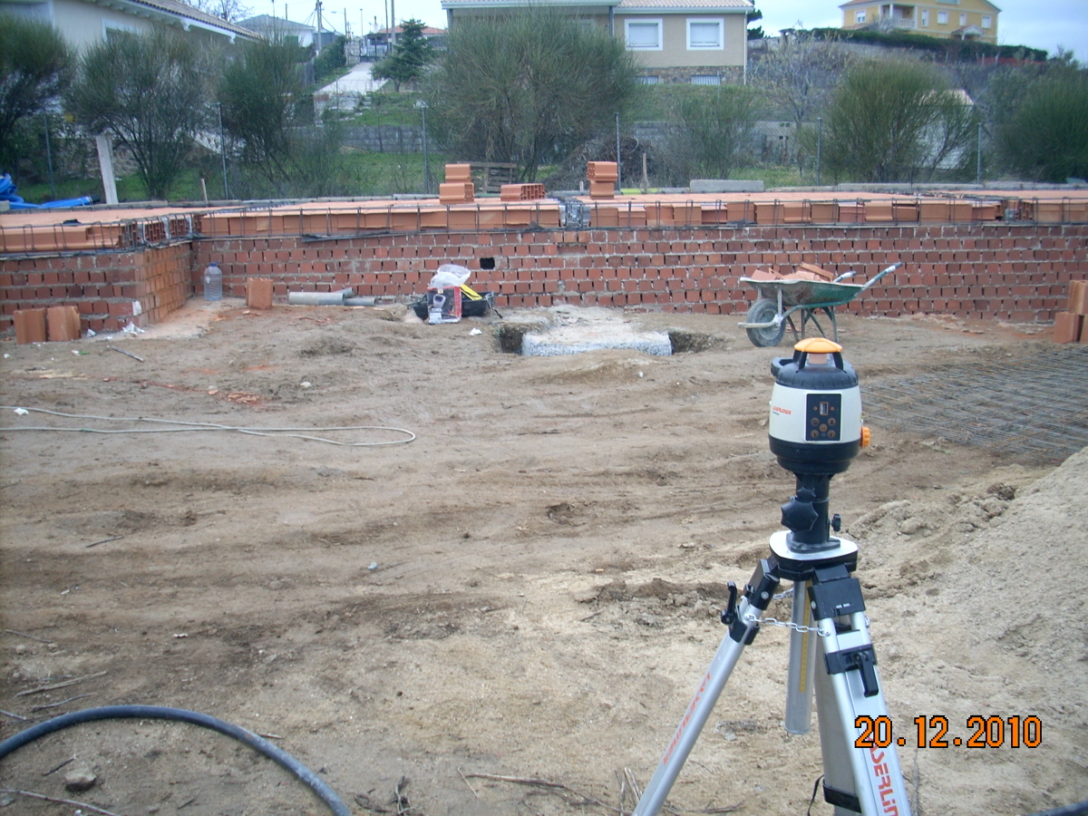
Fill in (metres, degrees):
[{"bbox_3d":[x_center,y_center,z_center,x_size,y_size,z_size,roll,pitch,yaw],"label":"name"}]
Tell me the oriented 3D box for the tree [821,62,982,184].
[{"bbox_3d":[5.904,-4.735,19.292,2.615,2.048,2.400,2,12,17],"label":"tree"}]

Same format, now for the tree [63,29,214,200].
[{"bbox_3d":[-6.348,-4.602,18.236,2.337,2.609,2.200,-5,12,-18],"label":"tree"}]

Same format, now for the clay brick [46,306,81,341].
[{"bbox_3d":[-3.587,-0.632,8.672,0.215,0.250,0.160,-7,13,-26],"label":"clay brick"}]

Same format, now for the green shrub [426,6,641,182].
[{"bbox_3d":[-0.168,-5.013,18.718,3.496,2.782,3.100,-1,12,0],"label":"green shrub"}]

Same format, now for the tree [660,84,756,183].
[{"bbox_3d":[2.806,-4.640,19.832,1.715,1.658,1.550,0,12,8],"label":"tree"}]

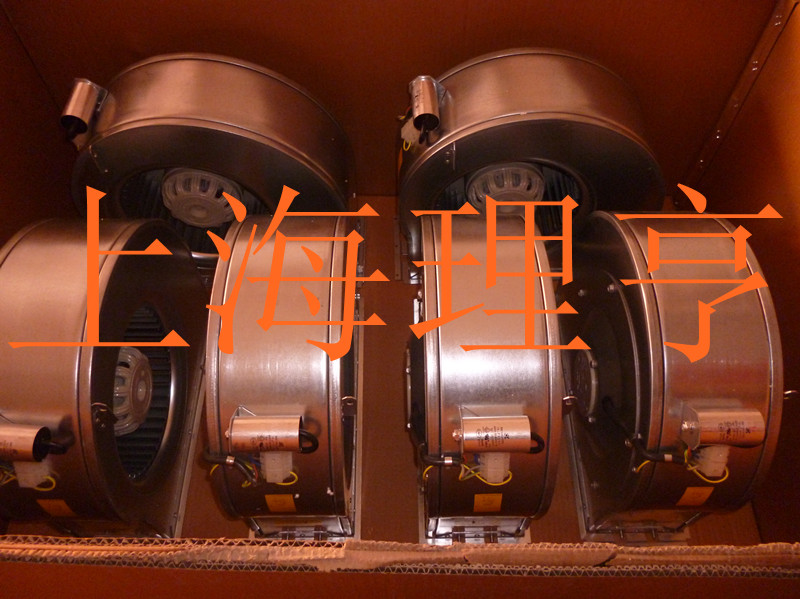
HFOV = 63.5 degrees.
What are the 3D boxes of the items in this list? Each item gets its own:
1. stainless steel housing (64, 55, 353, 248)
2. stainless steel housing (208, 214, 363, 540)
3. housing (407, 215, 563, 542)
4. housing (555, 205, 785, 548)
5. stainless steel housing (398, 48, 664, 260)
[{"bbox_3d":[-0.294,-0.207,1.082,0.445,0.390,0.173,1,60,1],"label":"stainless steel housing"},{"bbox_3d":[-0.149,0.087,0.907,0.173,0.390,0.445,-1,59,0],"label":"stainless steel housing"},{"bbox_3d":[0.097,0.080,0.910,0.173,0.390,0.445,-1,59,0],"label":"housing"},{"bbox_3d":[0.346,0.074,0.912,0.173,0.390,0.445,0,59,0],"label":"housing"},{"bbox_3d":[0.211,-0.215,1.083,0.445,0.390,0.173,0,59,0],"label":"stainless steel housing"}]

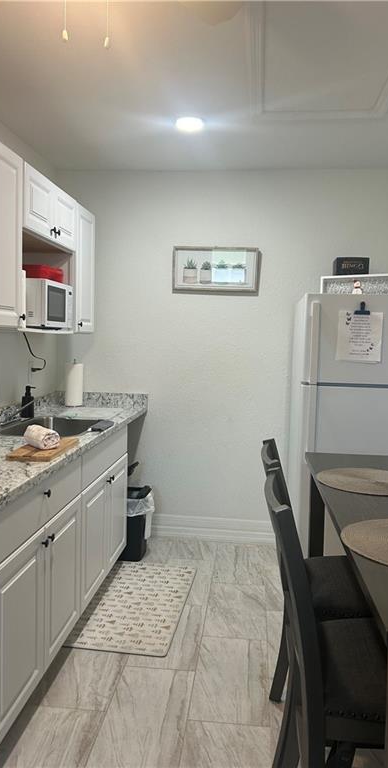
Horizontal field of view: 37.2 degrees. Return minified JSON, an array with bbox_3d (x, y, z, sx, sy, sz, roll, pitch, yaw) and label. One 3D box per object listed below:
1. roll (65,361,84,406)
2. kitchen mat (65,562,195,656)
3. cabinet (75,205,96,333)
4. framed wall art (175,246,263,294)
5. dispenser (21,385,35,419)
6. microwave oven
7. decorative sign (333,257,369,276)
[{"bbox_3d":[-0.819,0.008,3.949,0.120,0.315,0.120,1,4,0],"label":"roll"},{"bbox_3d":[-0.304,1.155,3.078,0.510,0.010,1.010,2,4,8],"label":"kitchen mat"},{"bbox_3d":[-0.835,-0.711,3.615,0.325,0.757,0.390,2,4,6],"label":"cabinet"},{"bbox_3d":[0.141,-0.767,3.886,0.580,0.315,0.030,2,4,6],"label":"framed wall art"},{"bbox_3d":[-0.985,0.109,3.420,0.078,0.186,0.068,2,4,6],"label":"dispenser"},{"bbox_3d":[-0.869,-0.411,3.046,0.335,0.235,0.425,2,4,6],"label":"microwave oven"},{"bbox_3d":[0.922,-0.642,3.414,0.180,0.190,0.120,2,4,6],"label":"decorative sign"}]

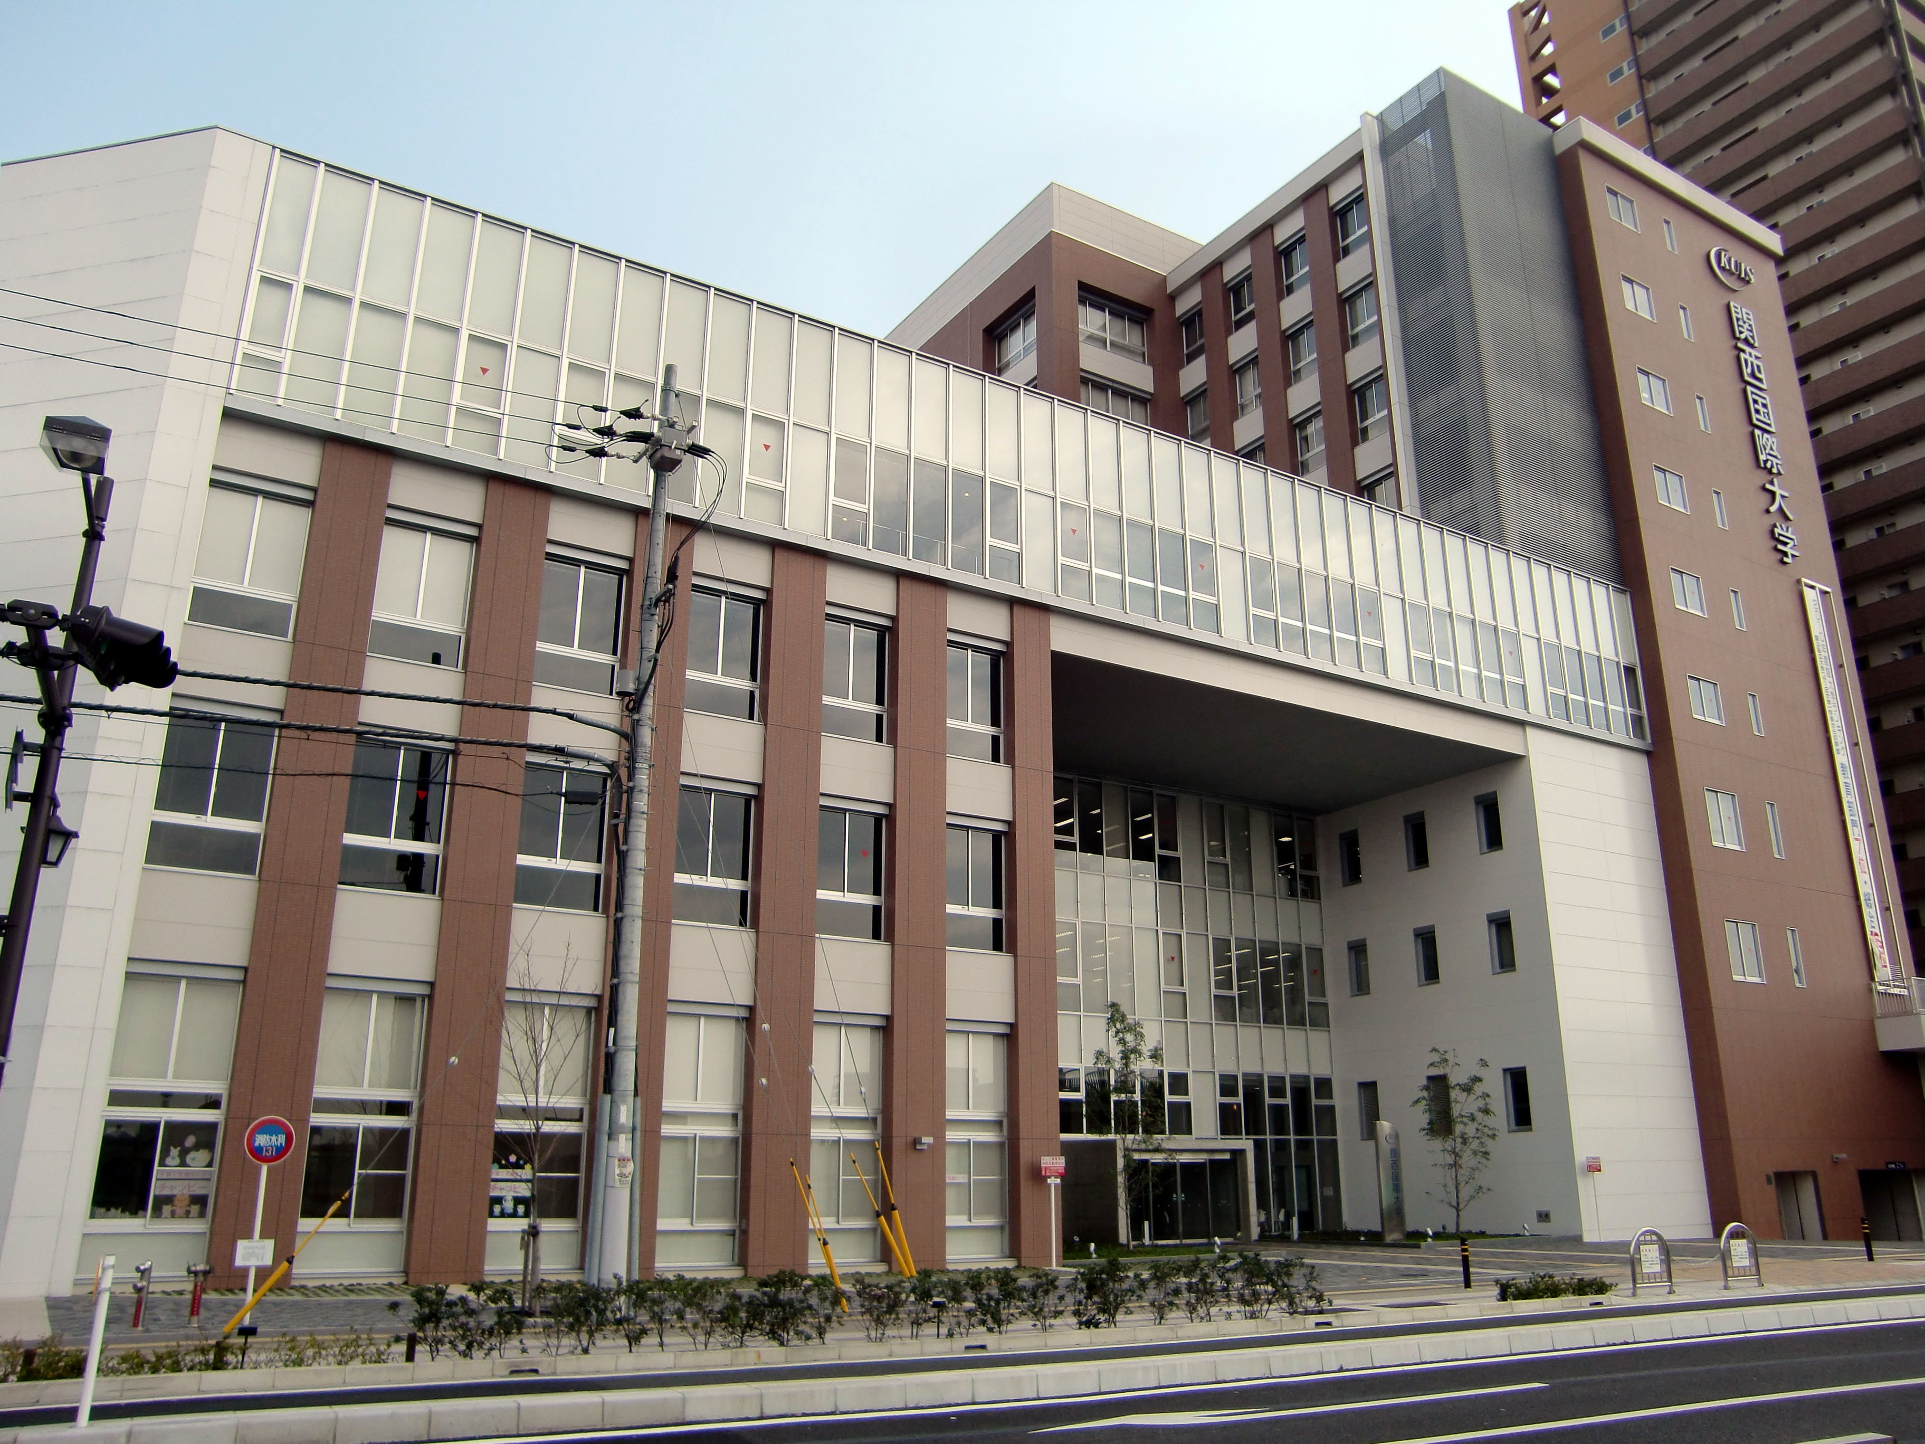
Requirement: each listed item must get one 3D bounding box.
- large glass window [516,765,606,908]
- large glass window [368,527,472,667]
[{"bbox_3d":[-7.600,2.188,29.529,1.789,2.688,0.150,11,-21,-30],"label":"large glass window"},{"bbox_3d":[-10.102,-2.365,29.051,1.771,2.652,0.148,11,-20,-30],"label":"large glass window"}]

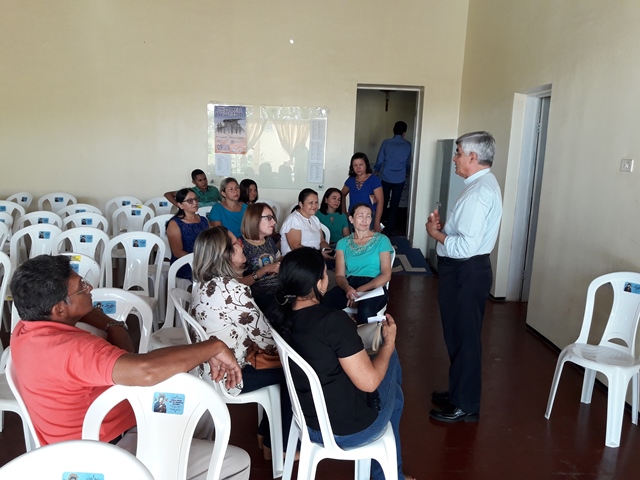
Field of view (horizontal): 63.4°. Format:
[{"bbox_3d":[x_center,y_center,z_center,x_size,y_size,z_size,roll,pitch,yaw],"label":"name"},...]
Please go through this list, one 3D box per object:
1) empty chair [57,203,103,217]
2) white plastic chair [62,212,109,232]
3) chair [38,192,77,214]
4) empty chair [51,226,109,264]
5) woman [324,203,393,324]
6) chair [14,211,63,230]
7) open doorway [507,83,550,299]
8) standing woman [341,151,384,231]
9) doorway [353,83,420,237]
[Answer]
[{"bbox_3d":[-2.394,0.116,5.078,0.450,0.890,0.520,1,10,-10],"label":"empty chair"},{"bbox_3d":[-2.110,0.229,4.555,0.450,0.890,0.520,1,10,-7],"label":"white plastic chair"},{"bbox_3d":[-3.109,-0.086,6.060,0.450,0.890,0.520,0,10,-12],"label":"chair"},{"bbox_3d":[-1.791,0.389,3.759,0.440,0.885,0.520,1,10,-7],"label":"empty chair"},{"bbox_3d":[0.213,0.333,3.681,0.520,1.155,0.780,5,11,14],"label":"woman"},{"bbox_3d":[-2.522,0.217,4.494,0.440,0.879,0.490,2,10,1],"label":"chair"},{"bbox_3d":[2.018,-0.332,5.005,0.200,2.160,0.900,2,10,-2],"label":"open doorway"},{"bbox_3d":[0.398,-0.163,5.515,0.480,1.530,0.300,5,10,15],"label":"standing woman"},{"bbox_3d":[0.906,-0.997,7.165,0.895,2.188,0.150,2,10,-1],"label":"doorway"}]

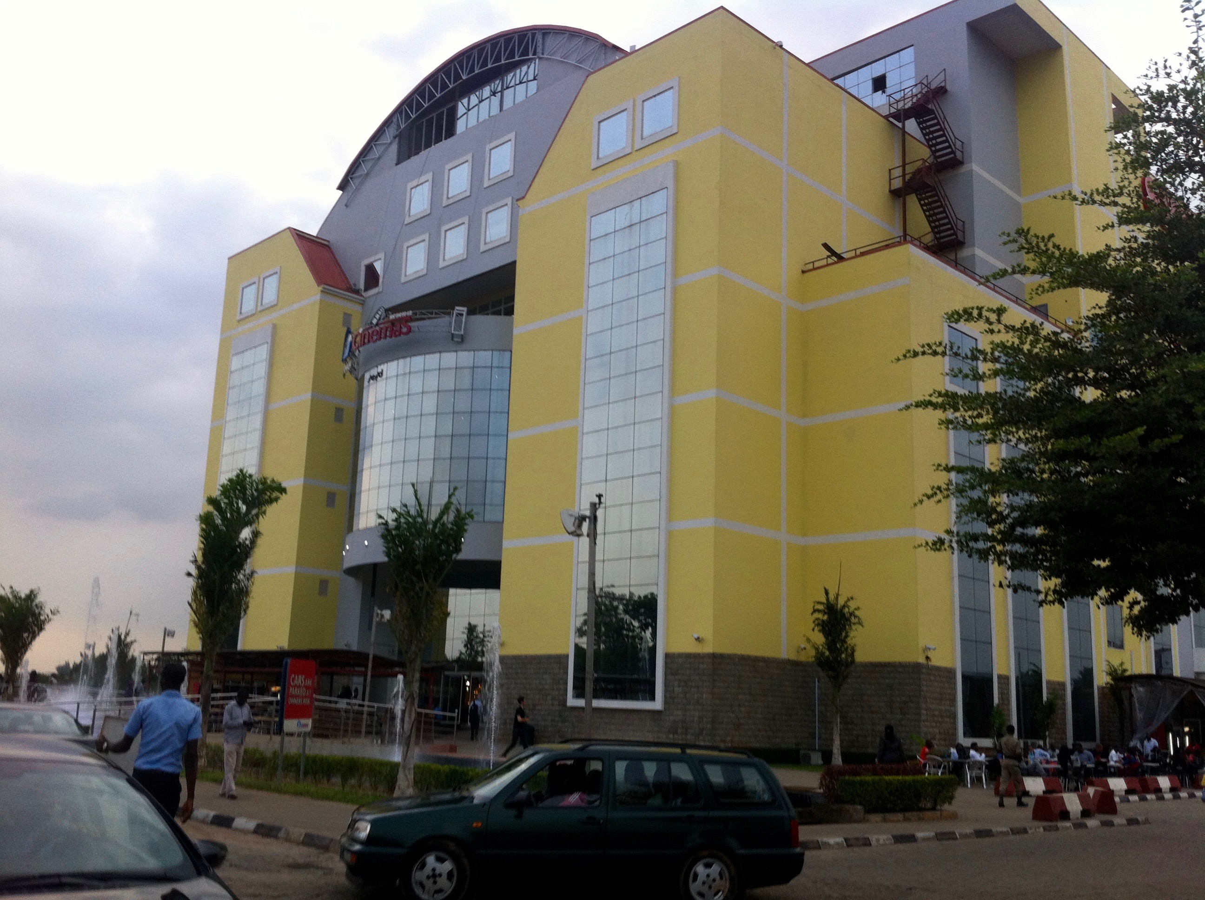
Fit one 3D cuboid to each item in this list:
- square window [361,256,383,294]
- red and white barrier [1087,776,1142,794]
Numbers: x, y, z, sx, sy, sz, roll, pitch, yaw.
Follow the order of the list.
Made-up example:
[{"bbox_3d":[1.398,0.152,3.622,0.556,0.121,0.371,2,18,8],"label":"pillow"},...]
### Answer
[{"bbox_3d":[-12.590,-9.520,66.579,2.163,2.235,0.200,-11,-18,44],"label":"square window"},{"bbox_3d":[13.643,9.005,32.573,1.800,0.480,0.500,10,-15,-32],"label":"red and white barrier"}]

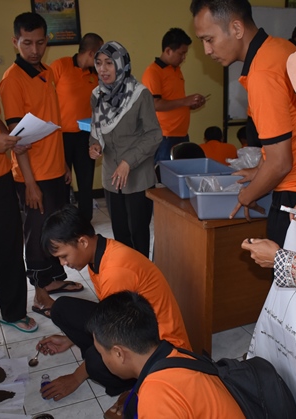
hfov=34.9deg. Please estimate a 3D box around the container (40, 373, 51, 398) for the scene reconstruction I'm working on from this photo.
[{"bbox_3d":[-0.461,0.794,2.102,0.045,0.105,0.045,0,16,0],"label":"container"}]

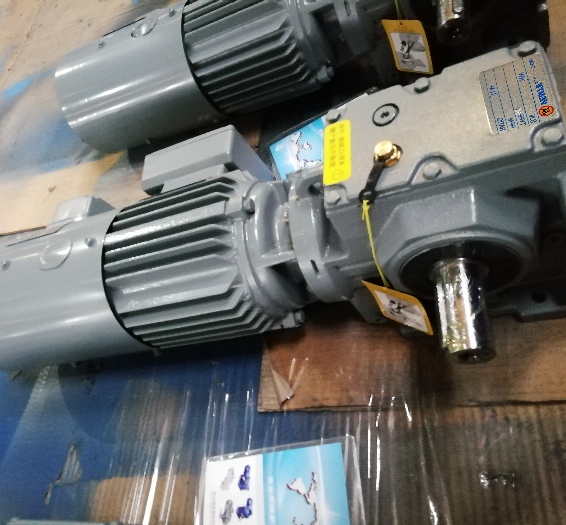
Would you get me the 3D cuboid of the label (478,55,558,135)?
[{"bbox_3d":[0.195,-0.140,0.437,0.050,0.002,0.077,-13,55,25],"label":"label"}]

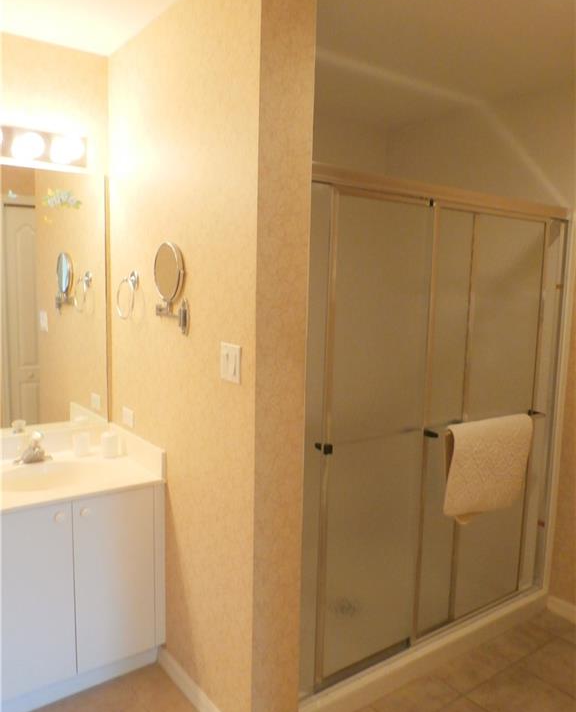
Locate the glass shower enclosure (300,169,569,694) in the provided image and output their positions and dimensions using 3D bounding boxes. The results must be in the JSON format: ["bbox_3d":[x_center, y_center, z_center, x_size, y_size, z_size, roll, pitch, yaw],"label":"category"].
[{"bbox_3d":[0.646,0.268,2.245,1.490,1.801,0.060,-4,8,-34],"label":"glass shower enclosure"}]

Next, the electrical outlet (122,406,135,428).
[{"bbox_3d":[-0.689,0.263,2.378,0.010,0.073,0.117,-4,9,-38],"label":"electrical outlet"}]

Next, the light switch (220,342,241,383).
[{"bbox_3d":[-0.181,0.021,1.703,0.012,0.116,0.117,-4,9,-38],"label":"light switch"}]

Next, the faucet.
[{"bbox_3d":[-1.026,0.367,2.234,0.145,0.120,0.115,-4,8,-34],"label":"faucet"}]

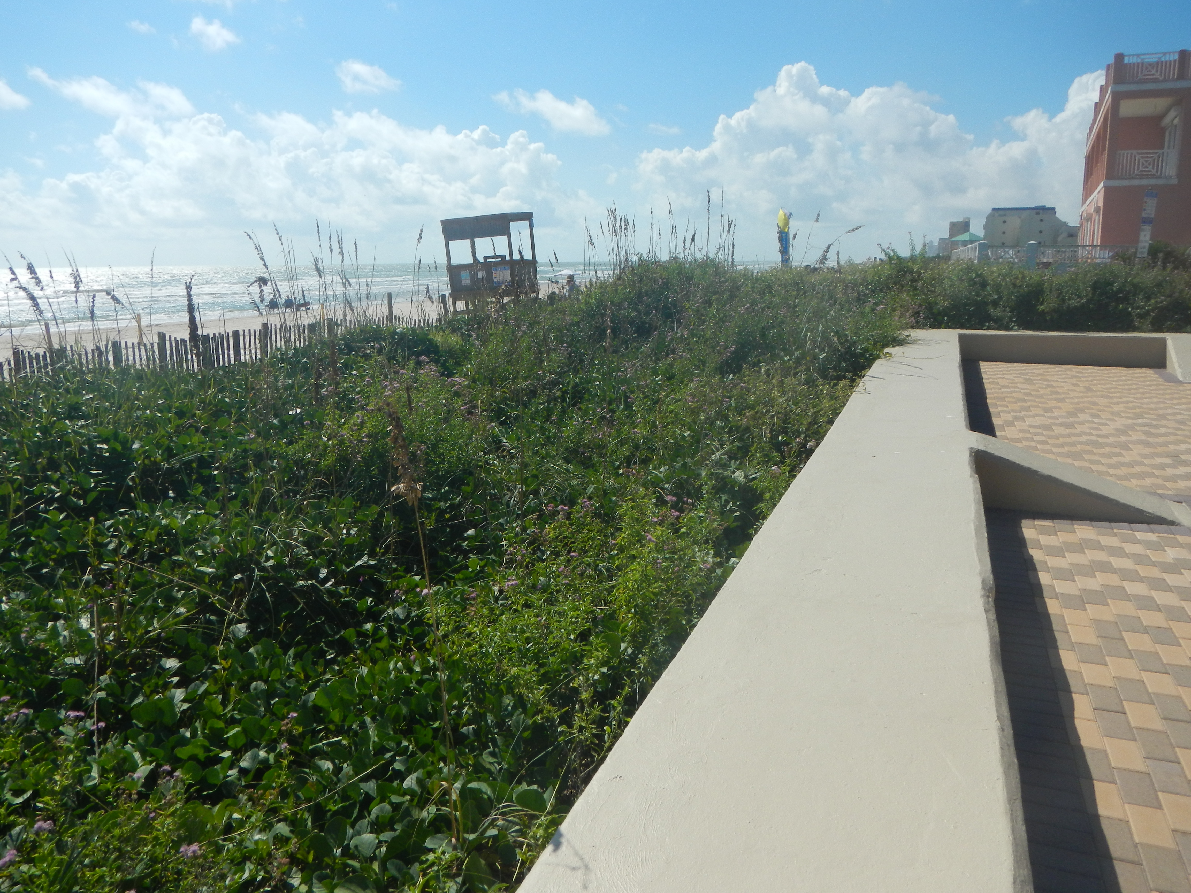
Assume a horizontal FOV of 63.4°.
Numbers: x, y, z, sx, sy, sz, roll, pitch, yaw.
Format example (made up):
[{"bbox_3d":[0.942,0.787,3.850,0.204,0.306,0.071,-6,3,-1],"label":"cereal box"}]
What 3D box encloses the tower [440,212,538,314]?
[{"bbox_3d":[-3.398,-5.812,32.053,2.353,3.561,2.209,0,11,18],"label":"tower"}]

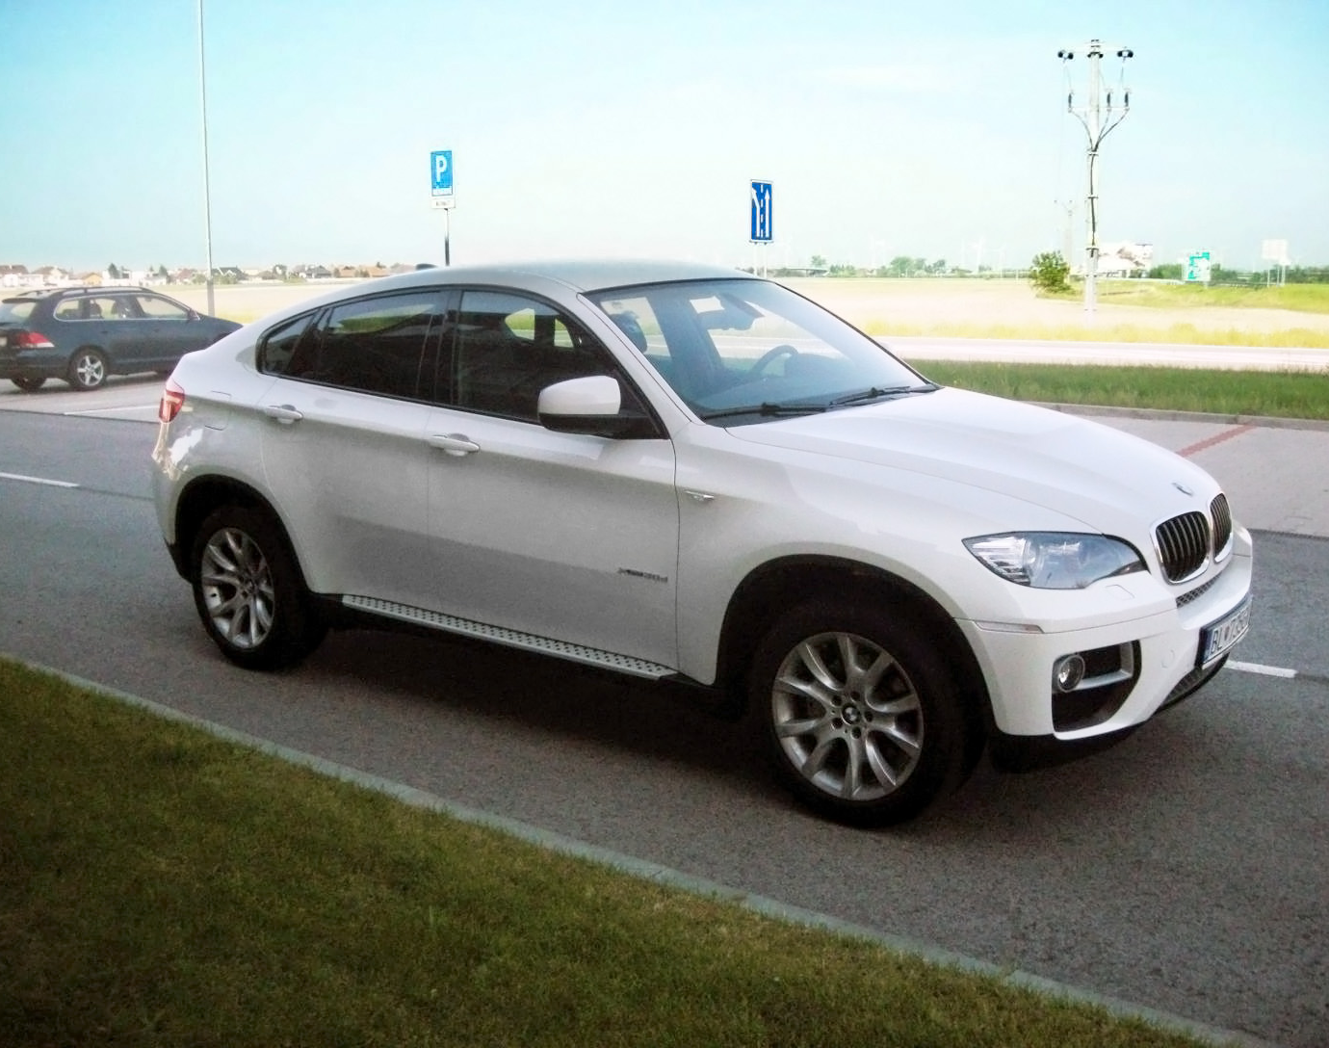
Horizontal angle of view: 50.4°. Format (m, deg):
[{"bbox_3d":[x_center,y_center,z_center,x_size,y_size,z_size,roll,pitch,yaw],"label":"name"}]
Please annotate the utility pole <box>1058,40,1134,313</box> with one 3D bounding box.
[{"bbox_3d":[13.922,-11.066,45.244,2.200,8.440,0.700,3,11,16],"label":"utility pole"}]

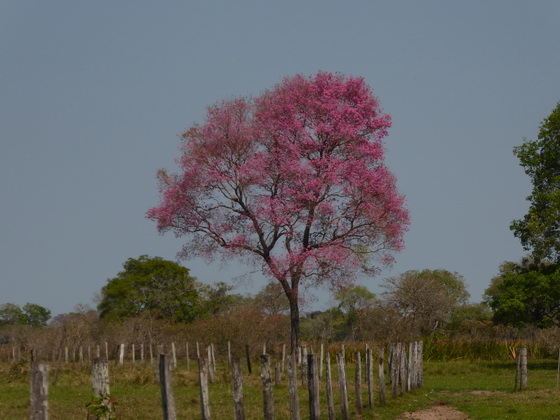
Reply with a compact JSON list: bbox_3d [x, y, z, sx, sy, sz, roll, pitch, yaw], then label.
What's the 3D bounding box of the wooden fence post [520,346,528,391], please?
[{"bbox_3d":[7.667,4.990,109.000,0.208,1.385,0.208,-1,-2,4],"label":"wooden fence post"}]

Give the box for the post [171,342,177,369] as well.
[{"bbox_3d":[-5.591,7.692,183.459,0.135,1.341,0.135,0,-2,0],"label":"post"}]

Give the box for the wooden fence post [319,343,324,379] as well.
[{"bbox_3d":[1.635,5.941,135.750,0.111,1.333,0.111,0,-2,0],"label":"wooden fence post"}]

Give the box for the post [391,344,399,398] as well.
[{"bbox_3d":[3.122,4.378,94.000,0.171,1.480,0.171,-1,-2,2],"label":"post"}]

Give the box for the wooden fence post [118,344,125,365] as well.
[{"bbox_3d":[-9.356,8.571,205.000,0.225,1.214,0.225,0,-2,-3],"label":"wooden fence post"}]

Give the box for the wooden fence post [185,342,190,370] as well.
[{"bbox_3d":[-4.624,7.363,174.000,0.126,1.407,0.126,-1,-2,-2],"label":"wooden fence post"}]

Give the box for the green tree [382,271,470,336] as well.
[{"bbox_3d":[11.558,8.142,275.000,7.149,6.990,6.792,-1,-2,2],"label":"green tree"}]

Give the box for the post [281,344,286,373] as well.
[{"bbox_3d":[0.158,6.401,147.745,0.116,1.323,0.116,0,-2,0],"label":"post"}]

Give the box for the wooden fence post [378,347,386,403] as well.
[{"bbox_3d":[2.497,4.031,84.576,0.130,1.344,0.130,0,-2,0],"label":"wooden fence post"}]

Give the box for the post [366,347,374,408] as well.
[{"bbox_3d":[2.056,3.817,78.666,0.116,1.341,0.116,0,-2,0],"label":"post"}]

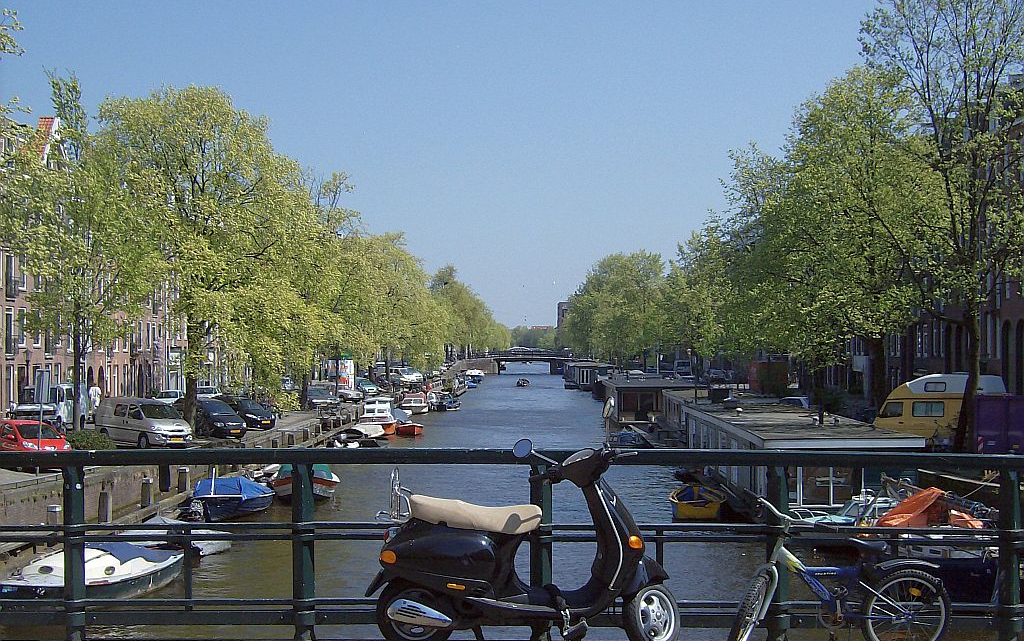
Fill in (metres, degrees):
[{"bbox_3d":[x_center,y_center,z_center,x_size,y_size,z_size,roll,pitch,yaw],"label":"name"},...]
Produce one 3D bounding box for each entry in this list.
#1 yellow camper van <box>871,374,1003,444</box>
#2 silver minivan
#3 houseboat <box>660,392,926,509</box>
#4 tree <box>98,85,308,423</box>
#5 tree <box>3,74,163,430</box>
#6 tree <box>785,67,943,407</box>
[{"bbox_3d":[14.423,3.183,46.549,4.650,2.750,1.900,-1,-1,15],"label":"yellow camper van"},{"bbox_3d":[-14.373,3.920,52.740,4.750,1.920,1.820,-1,-1,44],"label":"silver minivan"},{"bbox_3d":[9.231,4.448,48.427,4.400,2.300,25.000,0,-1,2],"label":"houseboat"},{"bbox_3d":[-12.716,-2.317,55.852,8.600,14.400,8.600,0,-1,0],"label":"tree"},{"bbox_3d":[-16.200,-2.235,51.055,6.000,14.100,6.000,0,-1,0],"label":"tree"},{"bbox_3d":[14.181,-2.729,54.555,6.700,14.700,6.700,0,-1,0],"label":"tree"}]

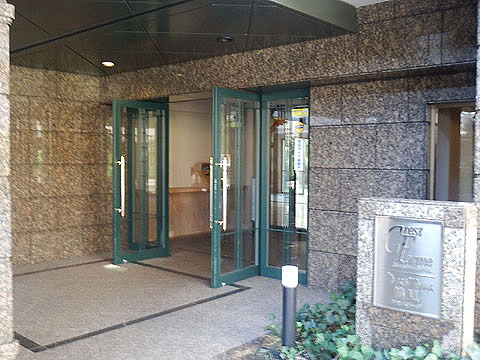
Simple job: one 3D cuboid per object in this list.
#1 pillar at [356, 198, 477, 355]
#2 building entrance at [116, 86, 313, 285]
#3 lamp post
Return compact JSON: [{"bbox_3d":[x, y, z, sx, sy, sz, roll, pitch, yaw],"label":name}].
[{"bbox_3d":[1.405,0.730,4.132,0.853,1.101,0.275,2,3,41],"label":"pillar"},{"bbox_3d":[-0.612,0.042,6.555,3.190,2.248,0.899,2,3,41],"label":"building entrance"},{"bbox_3d":[0.383,0.966,3.971,0.123,0.636,0.123,0,2,0],"label":"lamp post"}]

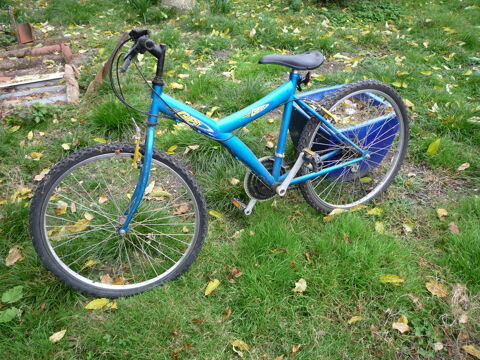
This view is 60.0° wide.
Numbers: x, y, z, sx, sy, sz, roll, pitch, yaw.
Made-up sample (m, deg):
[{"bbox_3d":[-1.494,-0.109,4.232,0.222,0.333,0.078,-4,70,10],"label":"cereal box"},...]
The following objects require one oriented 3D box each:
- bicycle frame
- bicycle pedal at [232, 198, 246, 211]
[{"bbox_3d":[0.031,-0.180,1.649,1.122,0.551,0.155,-17,27,-20],"label":"bicycle frame"},{"bbox_3d":[0.002,0.118,1.946,0.028,0.067,0.100,-52,33,1],"label":"bicycle pedal"}]

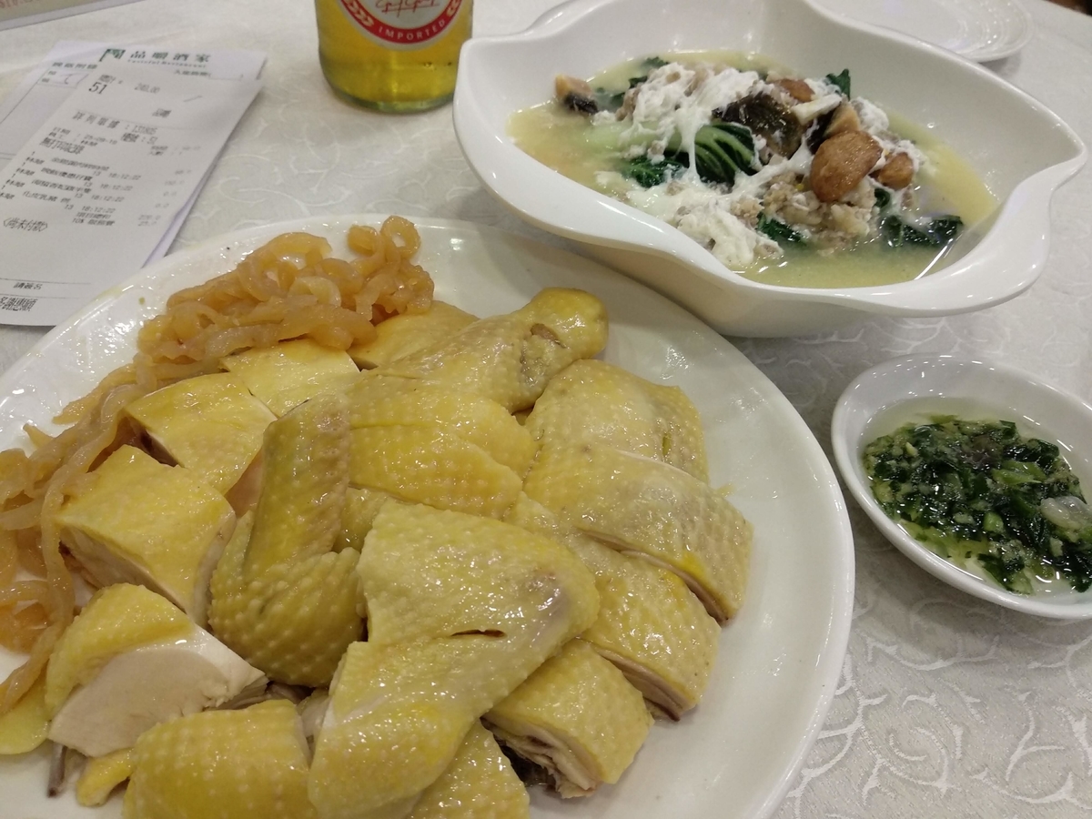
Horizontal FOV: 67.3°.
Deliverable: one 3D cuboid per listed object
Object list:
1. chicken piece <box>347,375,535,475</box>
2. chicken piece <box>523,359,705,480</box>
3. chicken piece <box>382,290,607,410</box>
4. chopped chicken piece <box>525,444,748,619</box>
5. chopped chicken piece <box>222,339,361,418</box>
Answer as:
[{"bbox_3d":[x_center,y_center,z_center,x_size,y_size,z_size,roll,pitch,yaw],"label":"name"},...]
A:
[{"bbox_3d":[-0.029,0.009,0.223,0.048,0.025,0.030,8,47,1],"label":"chicken piece"},{"bbox_3d":[0.019,0.010,0.237,0.047,0.030,0.035,0,47,-7],"label":"chicken piece"},{"bbox_3d":[-0.016,-0.017,0.257,0.071,0.029,0.031,-16,51,-20],"label":"chicken piece"},{"bbox_3d":[0.022,0.034,0.216,0.054,0.029,0.028,16,47,9],"label":"chopped chicken piece"},{"bbox_3d":[-0.073,-0.004,0.239,0.035,0.023,0.027,-19,52,-23],"label":"chopped chicken piece"}]

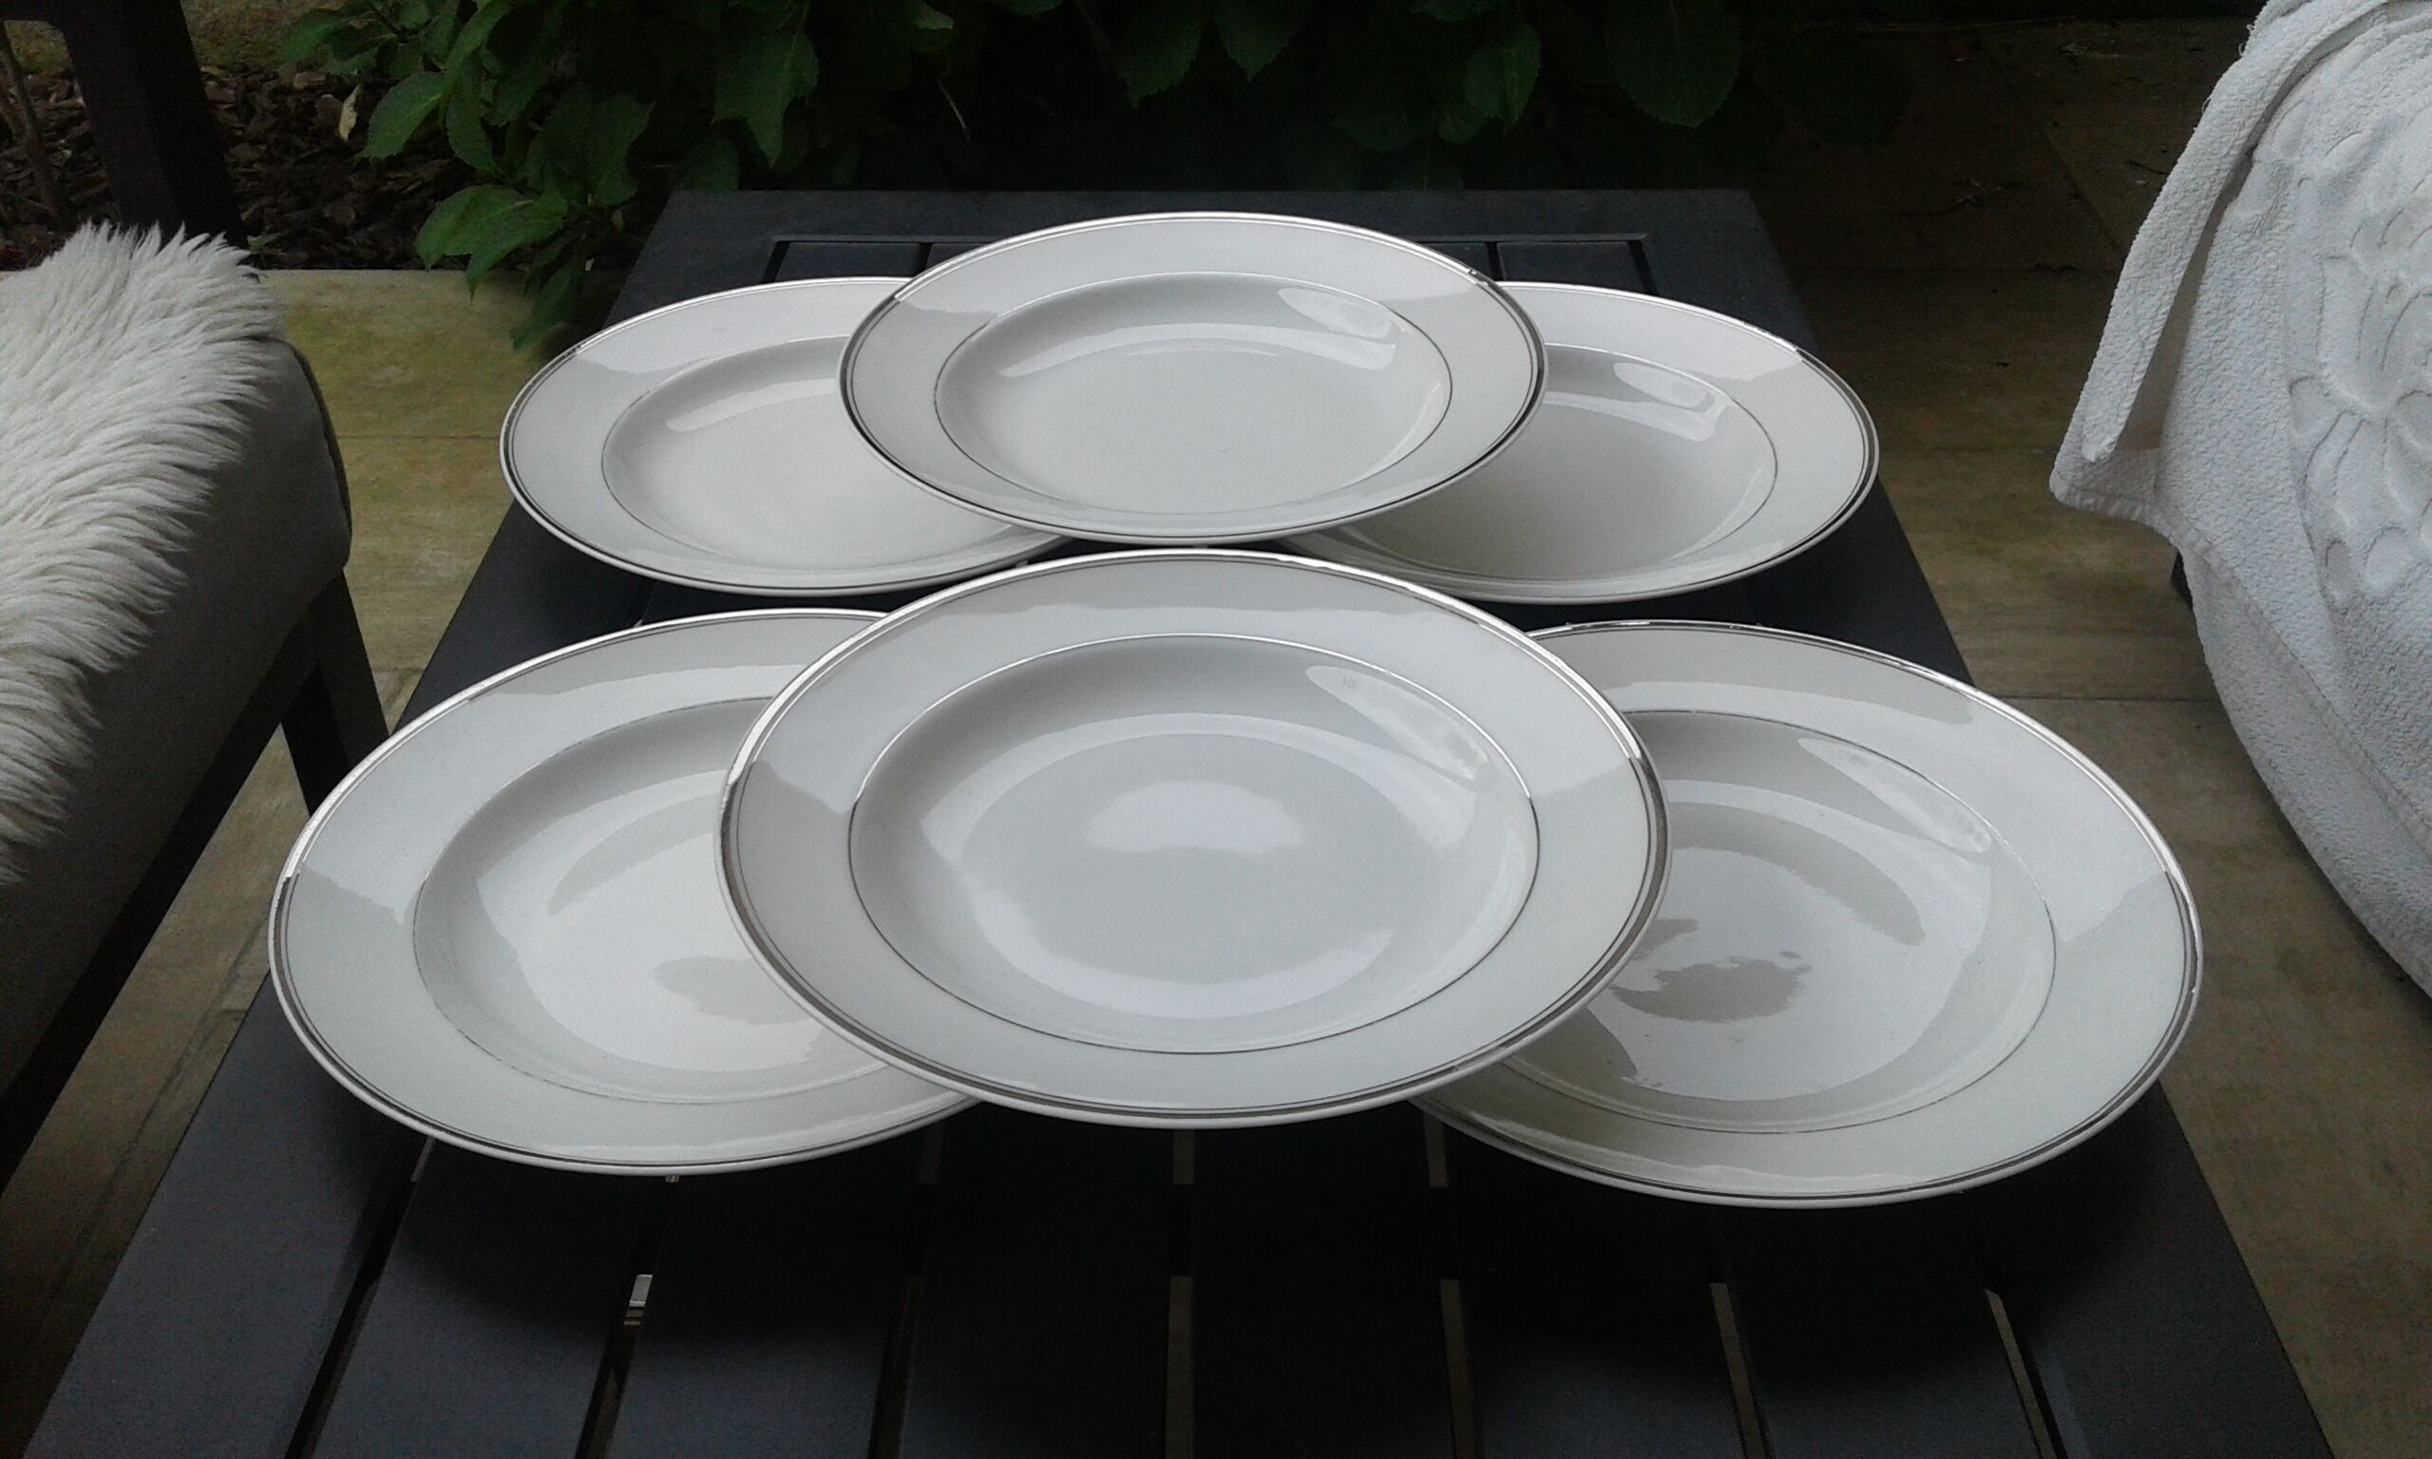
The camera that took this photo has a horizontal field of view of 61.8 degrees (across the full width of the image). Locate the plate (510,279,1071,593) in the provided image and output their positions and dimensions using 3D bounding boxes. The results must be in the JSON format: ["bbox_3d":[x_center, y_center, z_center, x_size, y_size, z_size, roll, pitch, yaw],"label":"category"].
[{"bbox_3d":[-0.143,-0.106,0.776,0.245,0.034,0.245,0,37,0],"label":"plate"}]

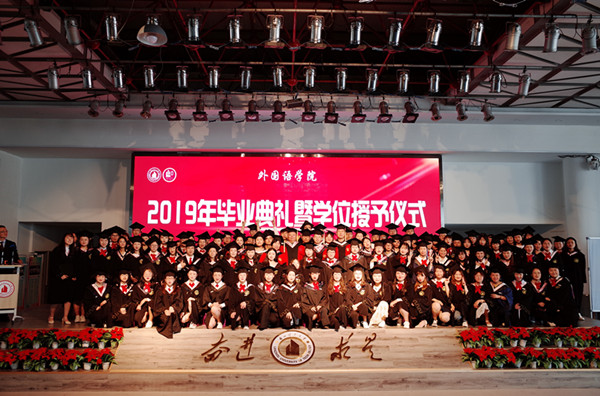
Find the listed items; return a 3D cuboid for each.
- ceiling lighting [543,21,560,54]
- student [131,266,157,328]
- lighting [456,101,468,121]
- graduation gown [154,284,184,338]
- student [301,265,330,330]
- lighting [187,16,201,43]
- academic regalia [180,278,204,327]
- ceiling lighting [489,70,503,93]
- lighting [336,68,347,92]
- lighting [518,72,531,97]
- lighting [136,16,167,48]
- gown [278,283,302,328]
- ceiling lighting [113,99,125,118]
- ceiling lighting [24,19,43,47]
[{"bbox_3d":[4.533,-2.909,8.395,0.300,0.480,0.330,0,-6,-2],"label":"ceiling lighting"},{"bbox_3d":[-2.888,1.811,8.590,0.437,1.034,0.620,2,-6,-15],"label":"student"},{"bbox_3d":[3.343,-1.798,9.573,0.210,0.330,0.250,0,-6,0],"label":"lighting"},{"bbox_3d":[-2.354,2.024,8.380,0.520,0.880,0.620,0,-6,0],"label":"graduation gown"},{"bbox_3d":[0.267,1.769,8.400,0.530,1.120,0.660,0,-6,0],"label":"student"},{"bbox_3d":[-1.645,-2.605,7.200,0.230,0.390,0.240,0,-6,0],"label":"lighting"},{"bbox_3d":[-1.883,1.825,8.200,0.480,0.820,0.550,0,-6,-1],"label":"academic regalia"},{"bbox_3d":[4.529,-2.698,10.787,0.290,0.460,0.330,0,-6,-2],"label":"ceiling lighting"},{"bbox_3d":[0.711,-2.012,7.975,0.180,0.320,0.230,0,-6,0],"label":"lighting"},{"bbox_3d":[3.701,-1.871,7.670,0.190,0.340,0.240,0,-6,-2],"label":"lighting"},{"bbox_3d":[-2.554,-2.939,8.097,0.530,0.450,0.530,0,-6,-2],"label":"lighting"},{"bbox_3d":[-0.193,1.943,8.563,0.460,0.776,0.600,0,-6,-3],"label":"gown"},{"bbox_3d":[-3.519,-1.735,9.019,0.200,0.340,0.260,0,-6,-2],"label":"ceiling lighting"},{"bbox_3d":[-3.500,-2.171,6.113,0.190,0.360,0.210,-2,-7,18],"label":"ceiling lighting"}]

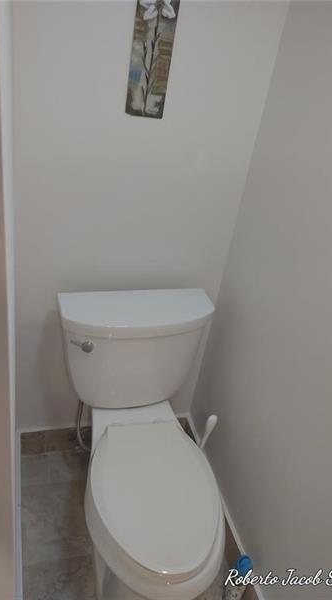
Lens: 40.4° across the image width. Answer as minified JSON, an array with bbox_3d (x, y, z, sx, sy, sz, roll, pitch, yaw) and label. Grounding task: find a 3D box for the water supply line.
[{"bbox_3d":[-0.293,0.451,1.616,0.060,0.285,0.060,-1,33,-18],"label":"water supply line"}]

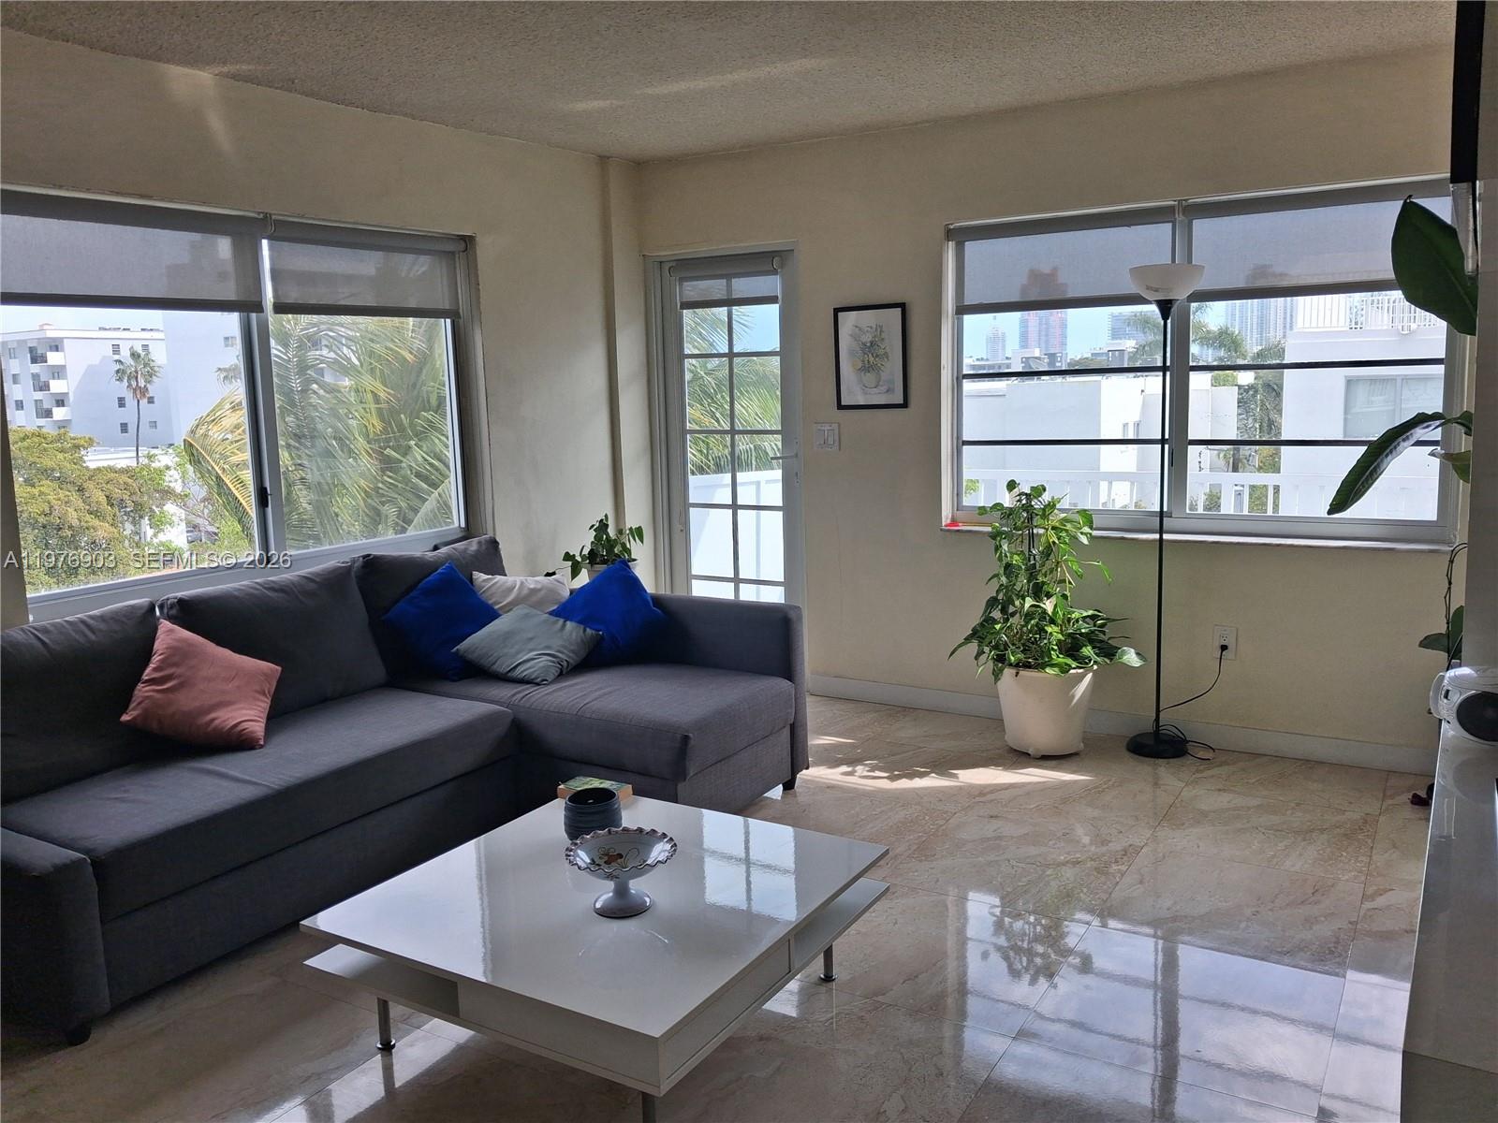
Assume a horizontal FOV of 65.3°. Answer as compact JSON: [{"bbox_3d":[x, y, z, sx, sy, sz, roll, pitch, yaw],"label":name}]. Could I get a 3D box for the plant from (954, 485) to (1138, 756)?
[{"bbox_3d":[1.112,0.207,4.398,0.620,1.020,0.560,4,11,31],"label":"plant"}]

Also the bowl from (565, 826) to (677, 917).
[{"bbox_3d":[-0.275,0.685,2.533,0.246,0.132,0.246,-2,9,0],"label":"bowl"}]

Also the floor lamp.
[{"bbox_3d":[1.504,-0.163,4.260,0.265,1.770,0.265,4,11,31],"label":"floor lamp"}]

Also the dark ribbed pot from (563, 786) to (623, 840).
[{"bbox_3d":[-0.390,0.639,2.918,0.143,0.108,0.143,-2,9,0],"label":"dark ribbed pot"}]

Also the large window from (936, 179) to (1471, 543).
[{"bbox_3d":[1.569,-0.693,4.297,1.770,1.200,0.120,4,11,31],"label":"large window"}]

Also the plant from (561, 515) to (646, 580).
[{"bbox_3d":[-0.608,0.006,4.980,0.330,0.420,0.310,-2,9,0],"label":"plant"}]

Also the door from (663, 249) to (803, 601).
[{"bbox_3d":[-0.075,-0.394,5.375,0.730,1.970,0.080,4,11,31],"label":"door"}]

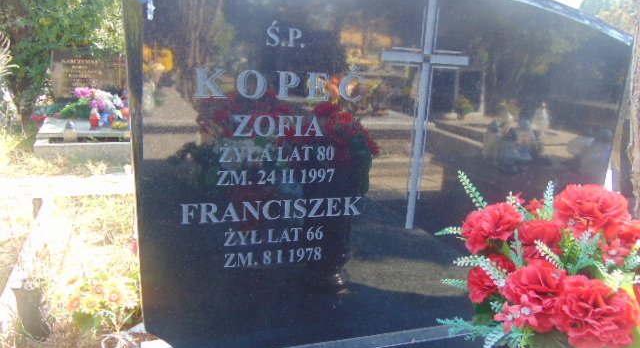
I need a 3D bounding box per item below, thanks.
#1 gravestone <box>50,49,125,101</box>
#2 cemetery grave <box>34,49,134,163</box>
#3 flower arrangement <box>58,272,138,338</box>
[{"bbox_3d":[-2.561,-1.101,6.241,0.820,0.600,0.100,-2,17,-22],"label":"gravestone"},{"bbox_3d":[-2.266,-0.777,5.534,0.930,0.800,1.950,-2,17,-22],"label":"cemetery grave"},{"bbox_3d":[-0.579,0.346,1.470,0.210,0.150,0.180,-1,16,-20],"label":"flower arrangement"}]

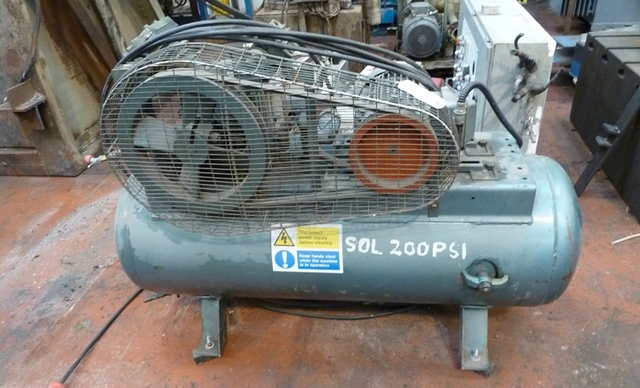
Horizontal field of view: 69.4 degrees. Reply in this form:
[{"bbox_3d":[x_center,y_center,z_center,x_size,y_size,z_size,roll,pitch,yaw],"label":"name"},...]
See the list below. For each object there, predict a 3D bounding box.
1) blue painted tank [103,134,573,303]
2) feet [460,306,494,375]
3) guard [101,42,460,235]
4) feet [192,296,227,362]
[{"bbox_3d":[0.067,0.116,1.548,1.448,0.478,0.478,0,33,7],"label":"blue painted tank"},{"bbox_3d":[0.517,0.459,1.518,0.095,0.200,0.140,0,33,7],"label":"feet"},{"bbox_3d":[-0.095,-0.117,1.164,0.853,0.480,0.115,0,33,7],"label":"guard"},{"bbox_3d":[-0.388,0.456,1.624,0.095,0.200,0.140,0,33,7],"label":"feet"}]

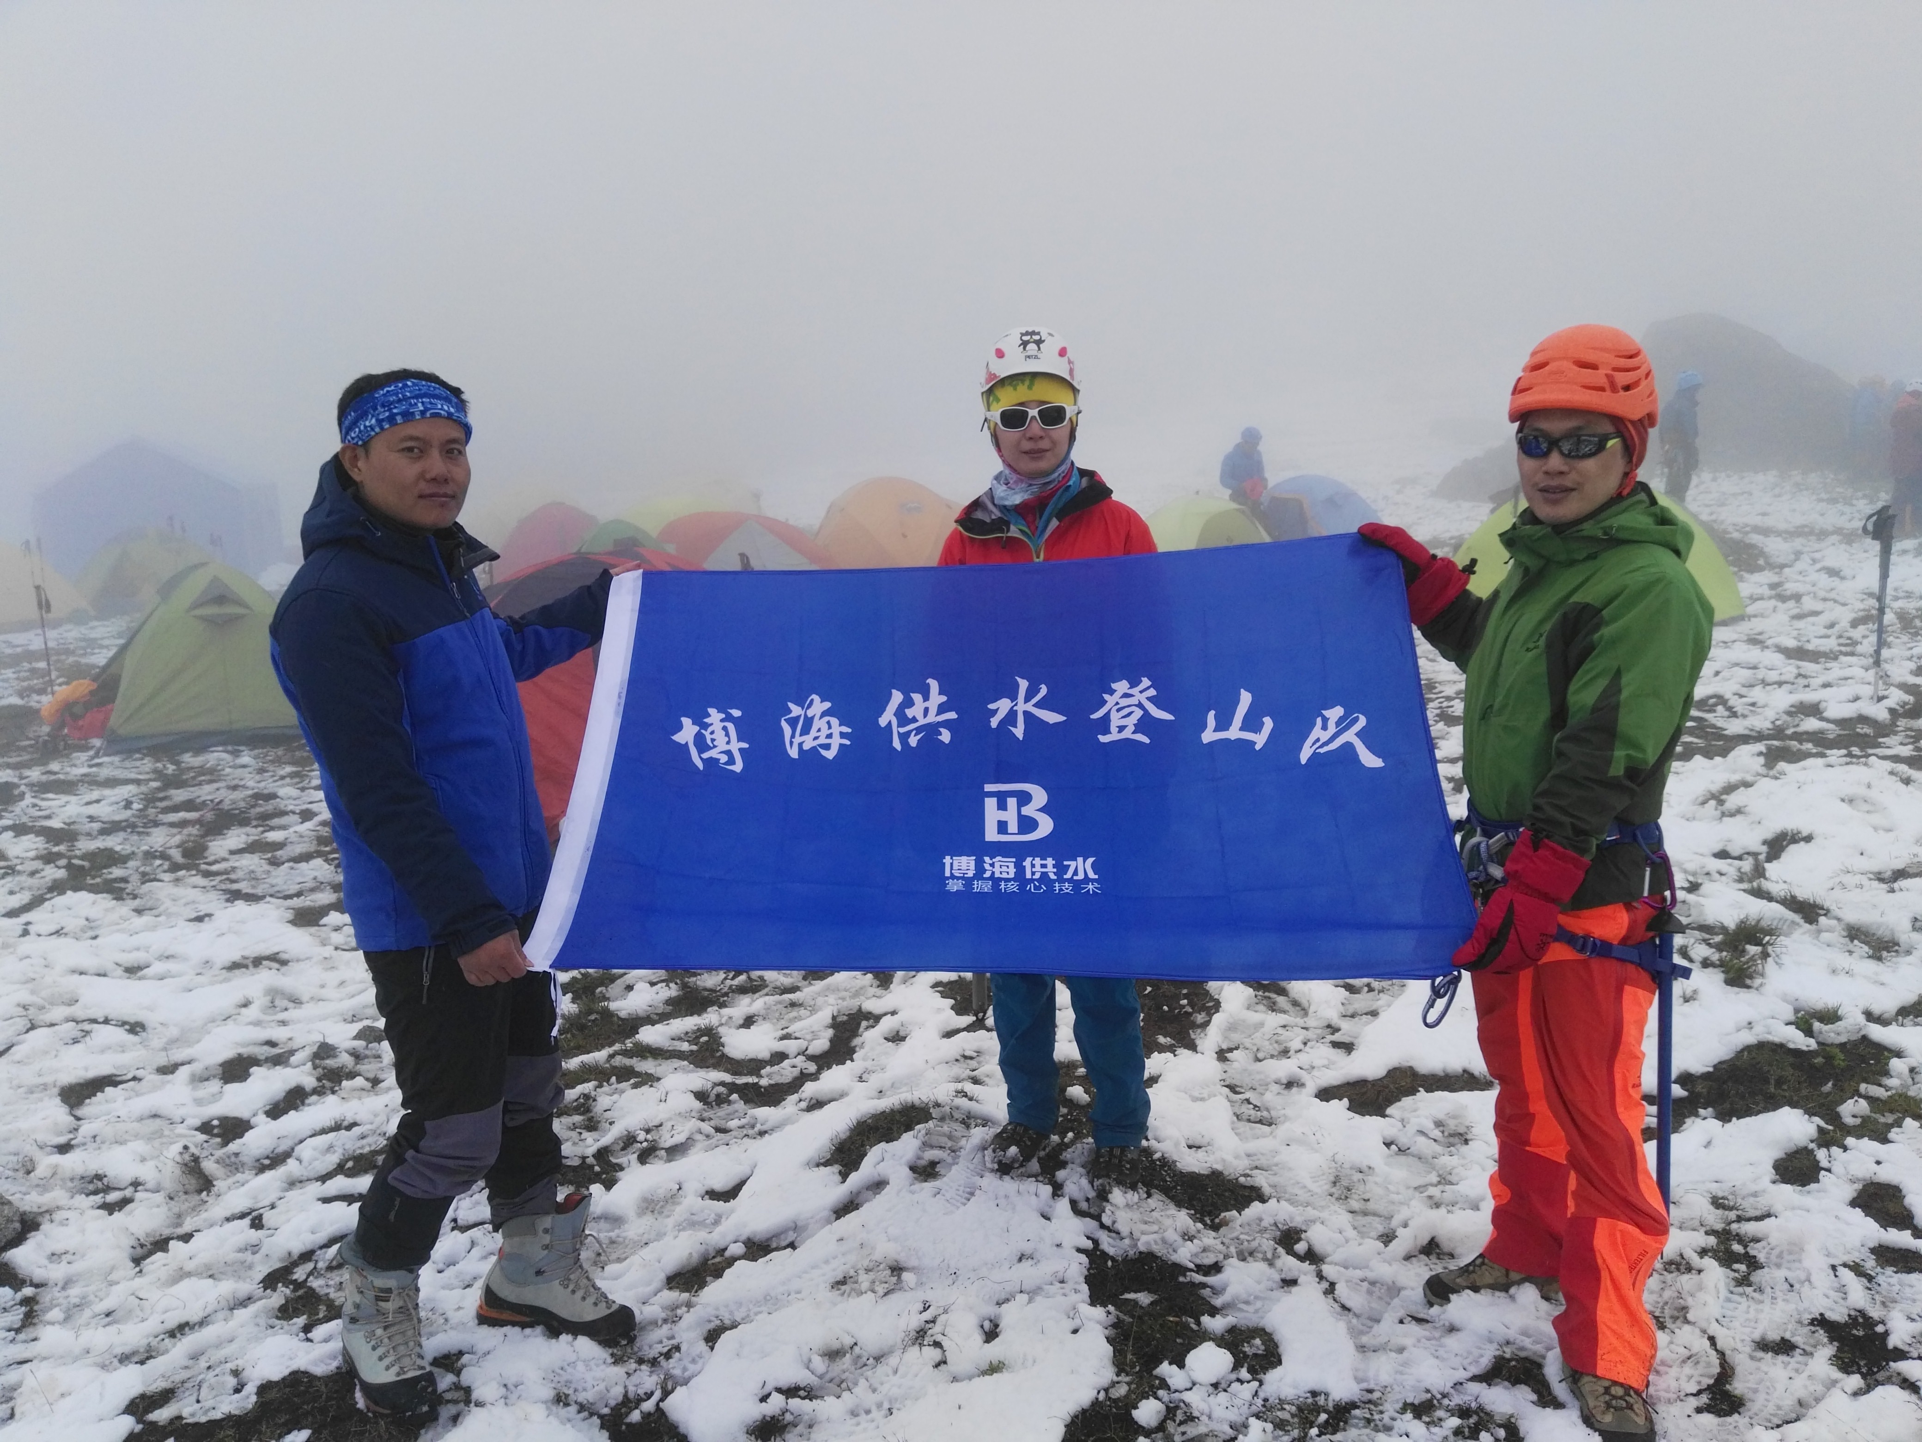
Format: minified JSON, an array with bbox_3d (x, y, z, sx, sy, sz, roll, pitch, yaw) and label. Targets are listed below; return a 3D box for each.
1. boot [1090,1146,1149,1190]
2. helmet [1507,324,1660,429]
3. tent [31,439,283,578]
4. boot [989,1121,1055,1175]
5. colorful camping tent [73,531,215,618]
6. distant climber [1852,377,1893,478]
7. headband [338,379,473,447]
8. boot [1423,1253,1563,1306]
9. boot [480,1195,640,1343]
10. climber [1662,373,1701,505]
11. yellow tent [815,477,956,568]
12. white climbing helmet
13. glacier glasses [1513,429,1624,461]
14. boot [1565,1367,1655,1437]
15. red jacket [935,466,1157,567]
[{"bbox_3d":[0.345,0.847,3.326,0.110,0.170,0.290,1,12,9],"label":"boot"},{"bbox_3d":[0.992,-0.551,2.480,0.230,0.165,0.275,5,9,41],"label":"helmet"},{"bbox_3d":[-14.962,-4.087,29.412,3.500,2.550,4.000,-3,12,-12],"label":"tent"},{"bbox_3d":[0.137,0.835,3.394,0.110,0.170,0.290,3,13,18],"label":"boot"},{"bbox_3d":[-9.975,-1.895,19.489,1.900,1.080,1.800,-4,13,-15],"label":"colorful camping tent"},{"bbox_3d":[14.656,-4.720,25.000,0.420,1.720,0.550,6,14,29],"label":"distant climber"},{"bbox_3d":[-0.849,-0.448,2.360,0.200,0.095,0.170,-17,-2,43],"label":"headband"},{"bbox_3d":[0.995,0.976,2.819,0.300,0.155,0.115,0,7,5],"label":"boot"},{"bbox_3d":[-0.737,0.984,2.812,0.295,0.225,0.115,2,13,13],"label":"boot"},{"bbox_3d":[7.417,-2.696,16.000,0.400,1.750,0.480,1,7,19],"label":"climber"},{"bbox_3d":[-0.611,-1.444,13.069,1.800,1.200,1.900,-3,7,-13],"label":"yellow tent"},{"bbox_3d":[0.138,-0.711,3.100,0.210,0.155,0.265,0,12,3],"label":"white climbing helmet"},{"bbox_3d":[0.957,-0.430,2.445,0.145,0.047,0.140,5,9,41],"label":"glacier glasses"},{"bbox_3d":[1.083,1.052,2.599,0.115,0.160,0.300,1,12,9],"label":"boot"},{"bbox_3d":[0.180,-0.170,3.240,0.530,0.700,0.290,-1,7,5],"label":"red jacket"}]

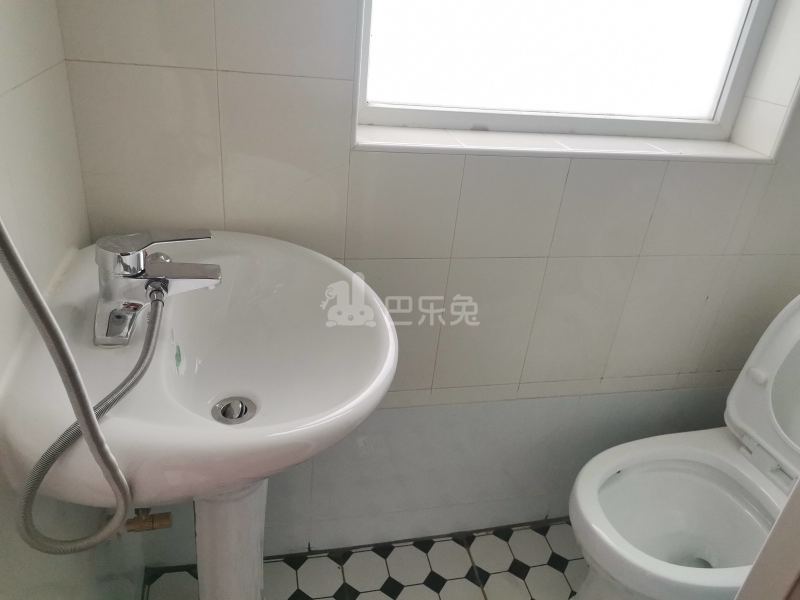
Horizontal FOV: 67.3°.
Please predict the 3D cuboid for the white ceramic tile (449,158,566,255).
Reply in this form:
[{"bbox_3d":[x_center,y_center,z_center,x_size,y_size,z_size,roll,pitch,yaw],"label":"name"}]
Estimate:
[{"bbox_3d":[0.199,-0.167,1.097,0.200,0.193,0.010,-1,29,-14],"label":"white ceramic tile"}]

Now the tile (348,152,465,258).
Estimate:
[{"bbox_3d":[0.005,-0.162,1.050,0.200,0.193,0.010,-1,29,-14],"label":"tile"}]

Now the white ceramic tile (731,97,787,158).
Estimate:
[{"bbox_3d":[0.726,-0.349,1.209,0.010,0.095,0.118,-1,29,-14],"label":"white ceramic tile"}]

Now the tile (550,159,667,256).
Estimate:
[{"bbox_3d":[0.394,-0.172,1.145,0.200,0.193,0.010,-1,29,-14],"label":"tile"}]

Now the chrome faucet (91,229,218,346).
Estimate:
[{"bbox_3d":[-0.289,-0.031,0.721,0.142,0.105,0.140,-1,29,-14],"label":"chrome faucet"}]

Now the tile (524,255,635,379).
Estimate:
[{"bbox_3d":[0.371,0.045,1.260,0.200,0.300,0.010,-1,29,-14],"label":"tile"}]

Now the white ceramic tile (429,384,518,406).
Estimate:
[{"bbox_3d":[0.161,0.200,1.292,0.200,0.042,0.010,-1,29,-14],"label":"white ceramic tile"}]

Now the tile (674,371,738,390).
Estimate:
[{"bbox_3d":[0.744,0.185,1.435,0.200,0.042,0.010,-1,29,-14],"label":"tile"}]

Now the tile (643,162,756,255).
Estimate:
[{"bbox_3d":[0.588,-0.177,1.193,0.200,0.193,0.010,-1,29,-14],"label":"tile"}]

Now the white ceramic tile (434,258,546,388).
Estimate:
[{"bbox_3d":[0.177,0.049,1.213,0.200,0.300,0.010,-2,29,-14],"label":"white ceramic tile"}]

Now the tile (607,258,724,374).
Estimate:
[{"bbox_3d":[0.565,0.040,1.308,0.200,0.300,0.010,-1,29,-14],"label":"tile"}]

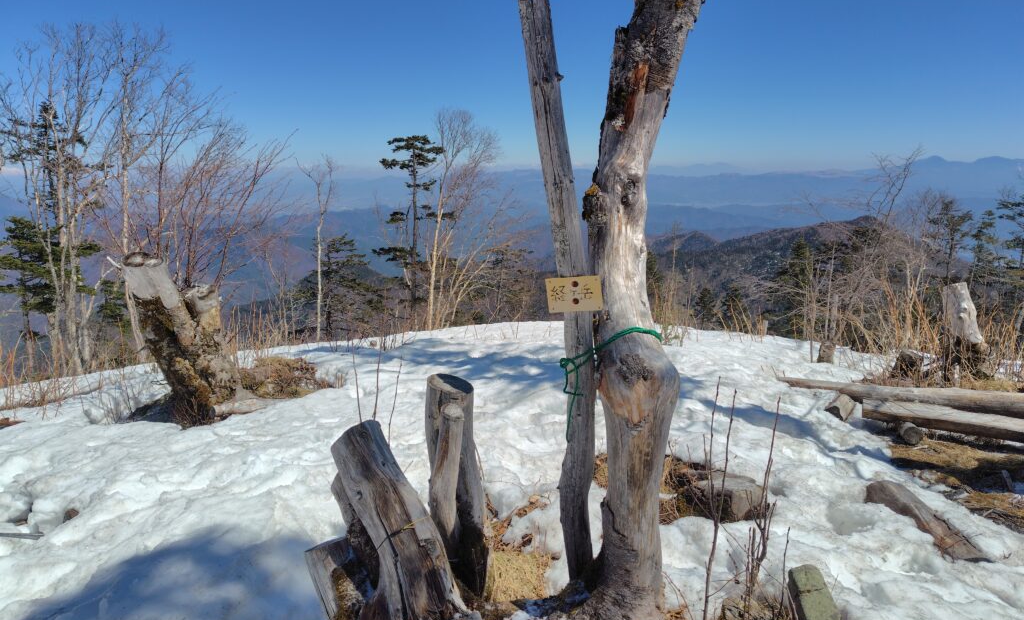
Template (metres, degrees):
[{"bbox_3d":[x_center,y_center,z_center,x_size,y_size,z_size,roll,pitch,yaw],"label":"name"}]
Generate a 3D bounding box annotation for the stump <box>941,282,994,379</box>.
[{"bbox_3d":[3.542,0.166,5.303,0.334,0.770,0.360,8,15,34],"label":"stump"}]

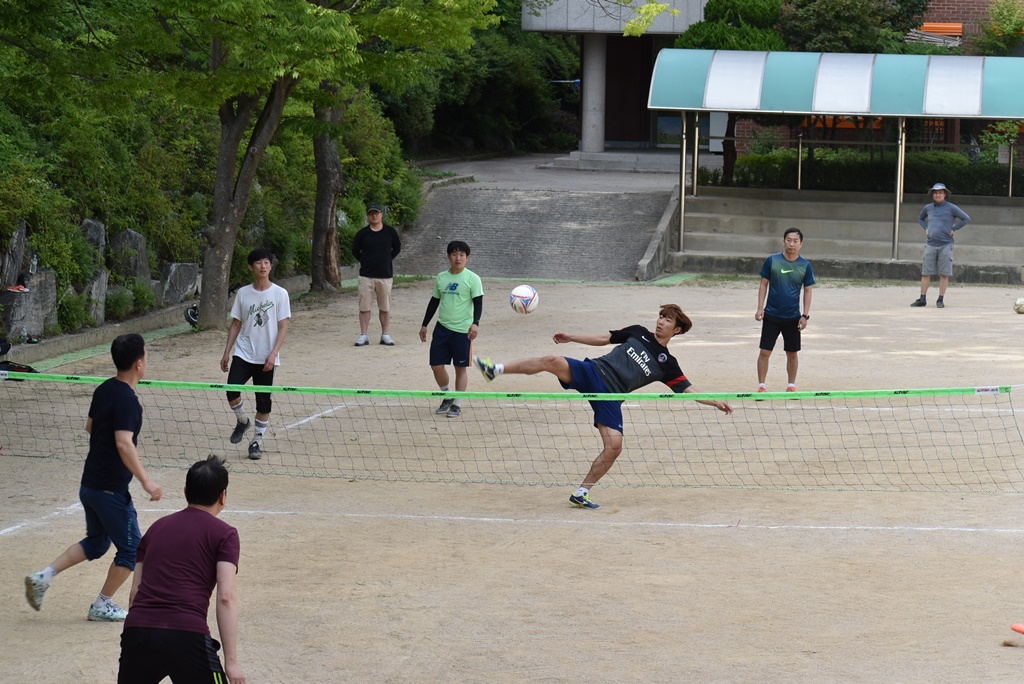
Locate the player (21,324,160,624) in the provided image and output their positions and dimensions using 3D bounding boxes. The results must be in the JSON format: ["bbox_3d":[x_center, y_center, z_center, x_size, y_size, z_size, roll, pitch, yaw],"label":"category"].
[{"bbox_3d":[-2.444,0.791,17.450,0.950,1.690,0.620,-4,6,-42],"label":"player"}]

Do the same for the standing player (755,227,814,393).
[{"bbox_3d":[2.773,-0.291,30.300,0.610,1.720,0.360,1,5,5],"label":"standing player"}]

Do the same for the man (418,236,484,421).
[{"bbox_3d":[-0.599,-0.129,29.100,0.620,1.700,0.450,2,5,13],"label":"man"}]

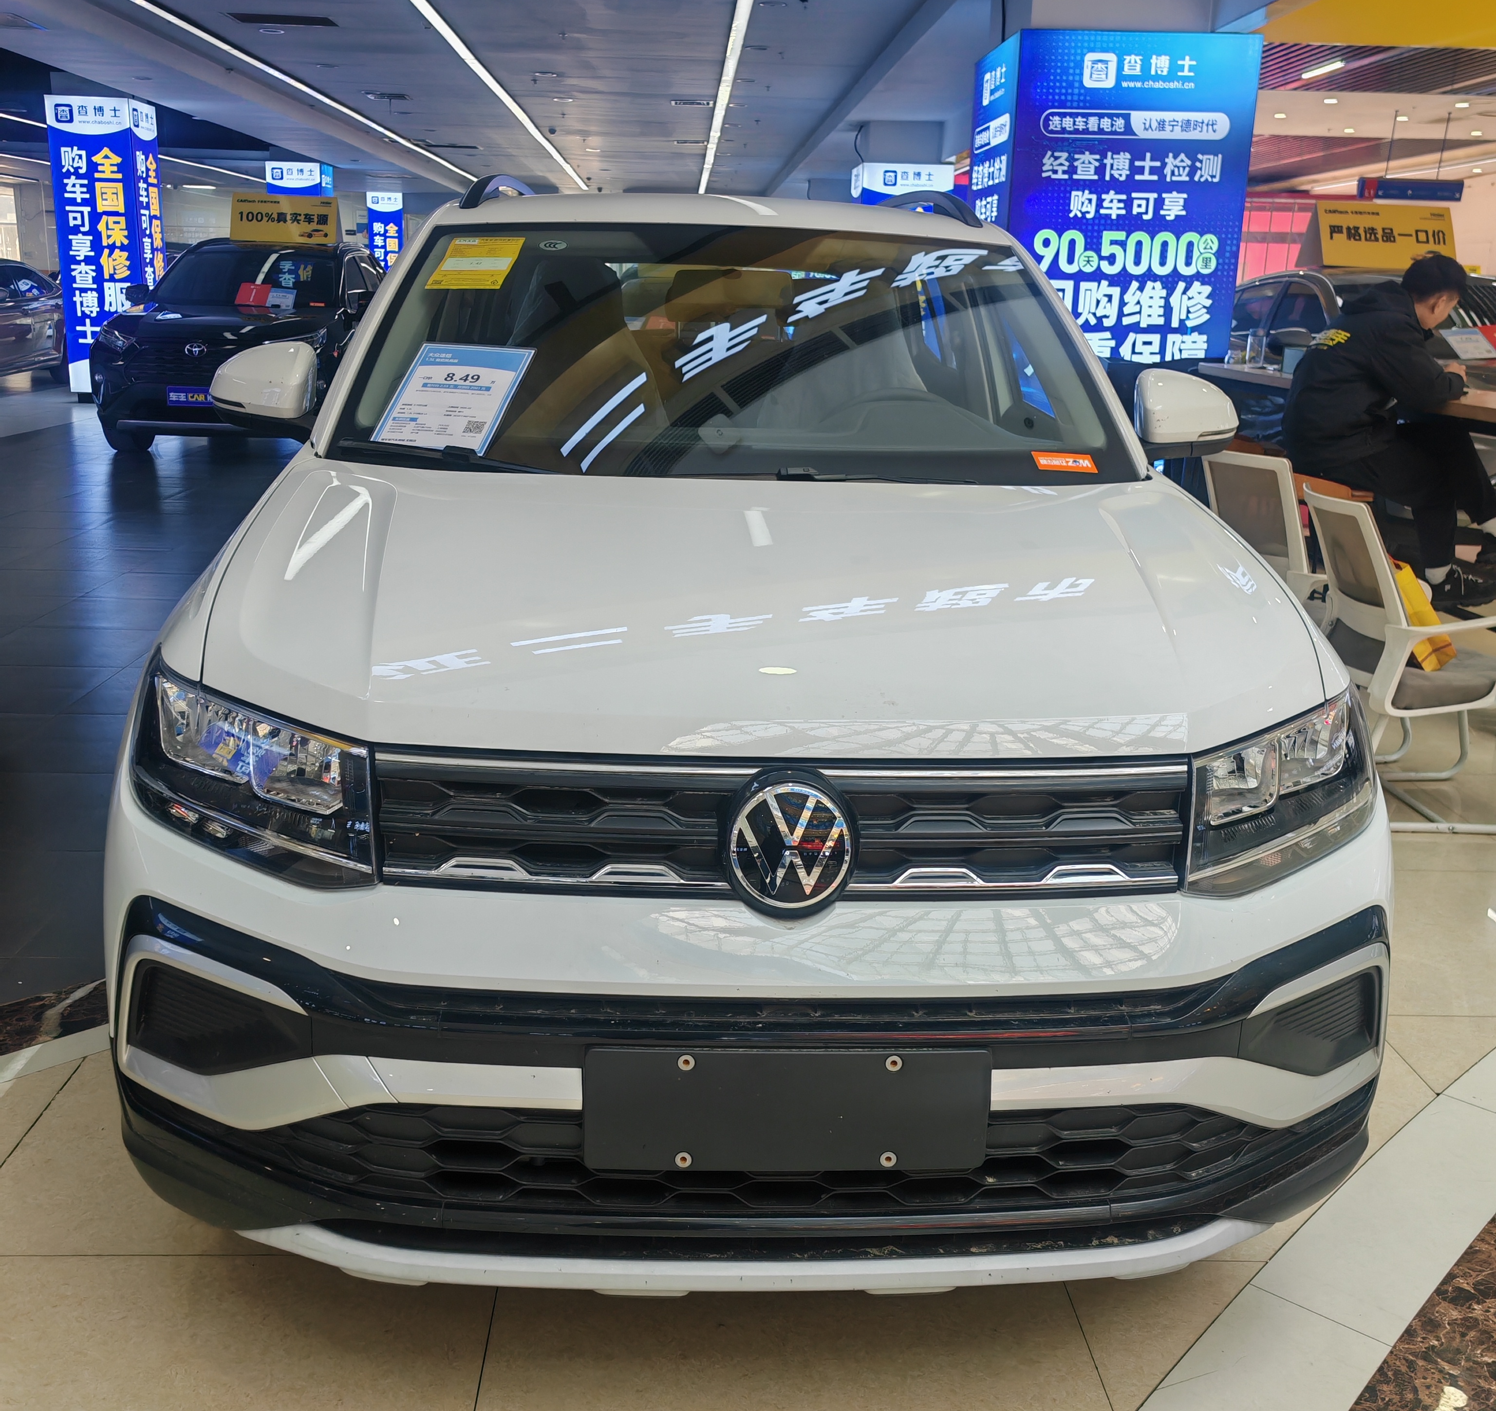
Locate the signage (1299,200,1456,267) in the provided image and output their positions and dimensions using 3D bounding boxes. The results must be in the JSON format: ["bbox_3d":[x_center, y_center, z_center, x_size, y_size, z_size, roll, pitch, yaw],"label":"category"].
[{"bbox_3d":[4.077,-3.023,9.677,0.900,0.395,0.375,0,15,-6],"label":"signage"}]

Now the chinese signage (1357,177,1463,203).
[{"bbox_3d":[8.583,-6.620,19.342,1.280,0.280,0.140,1,15,-3],"label":"chinese signage"}]

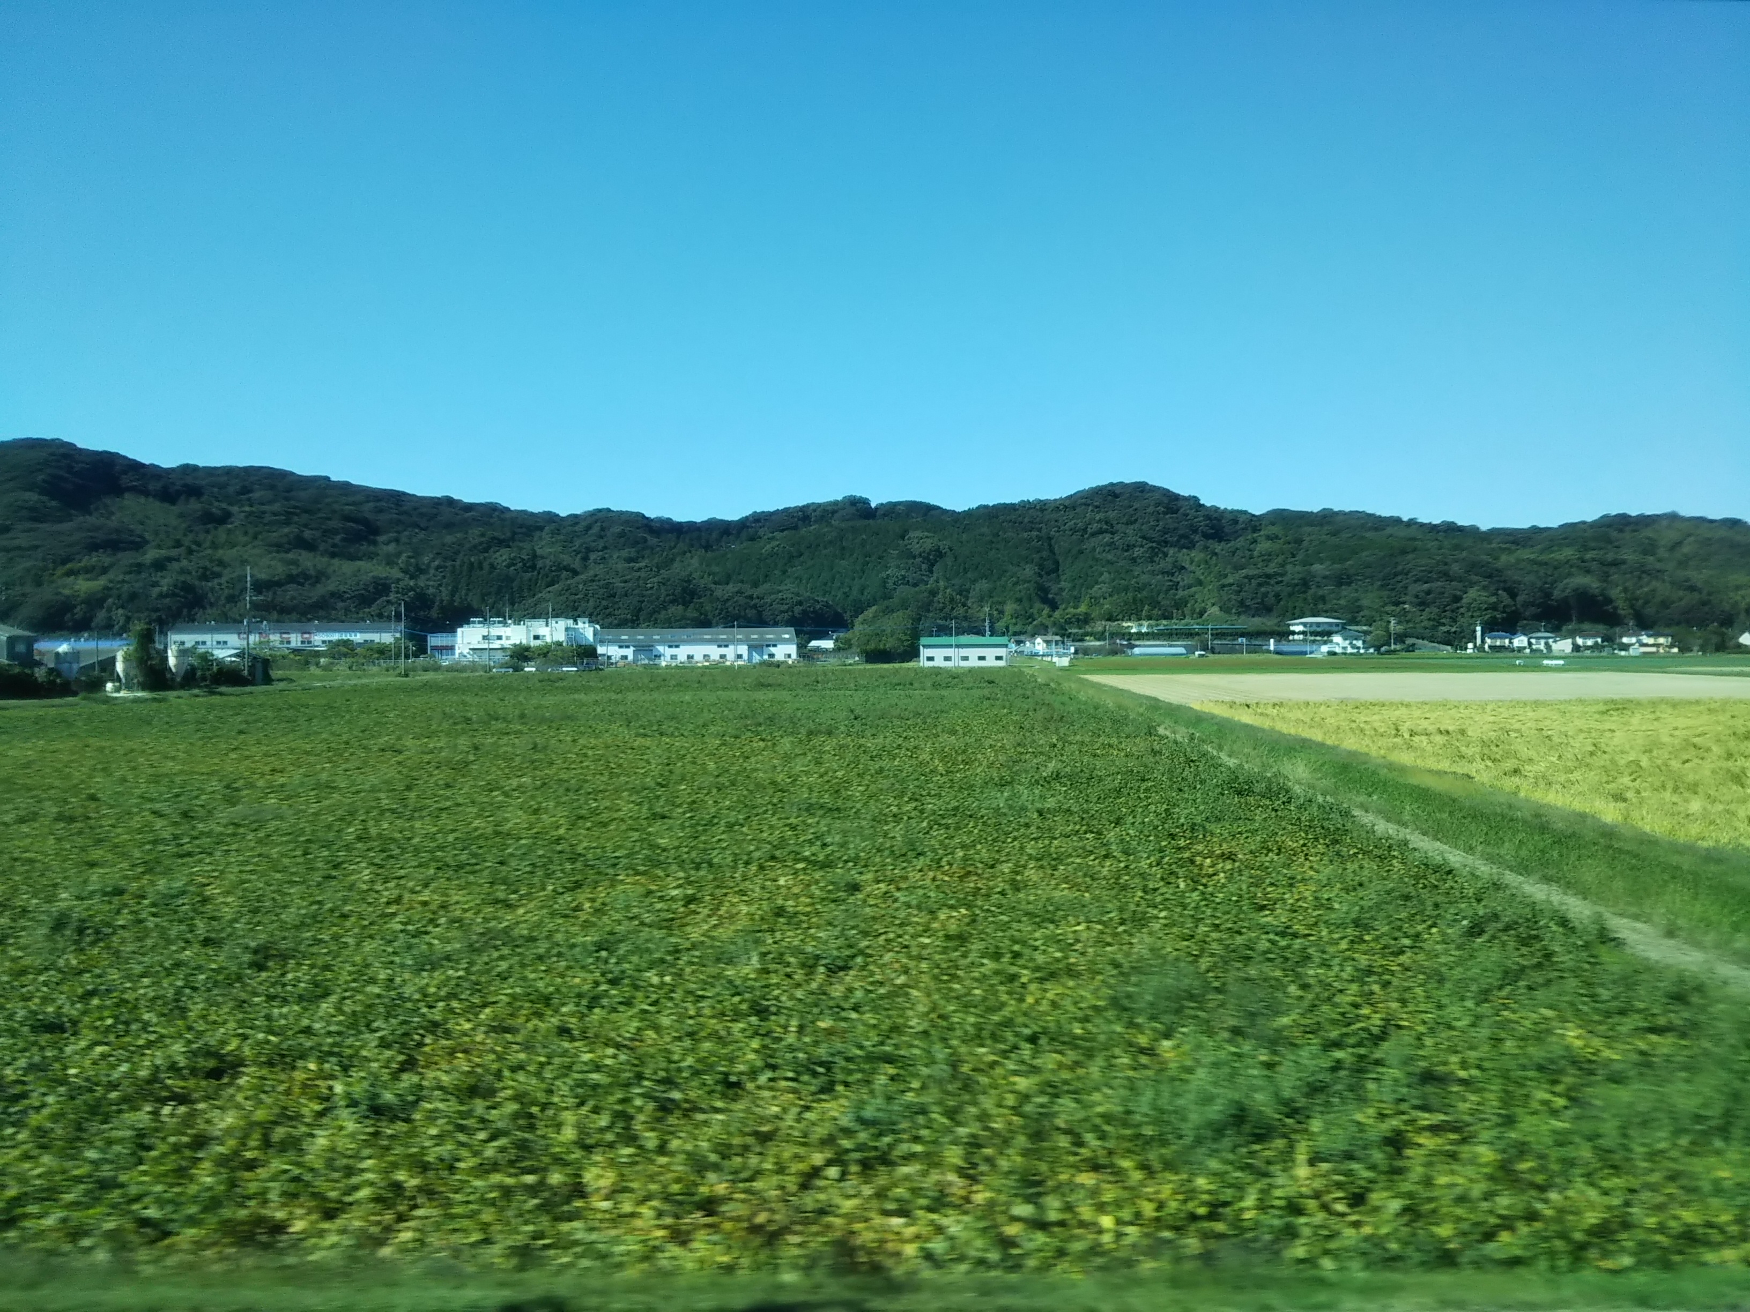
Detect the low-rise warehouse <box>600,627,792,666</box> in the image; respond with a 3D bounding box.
[{"bbox_3d":[-48.400,-2.600,416.000,53.000,9.800,22.000,0,0,-6],"label":"low-rise warehouse"}]

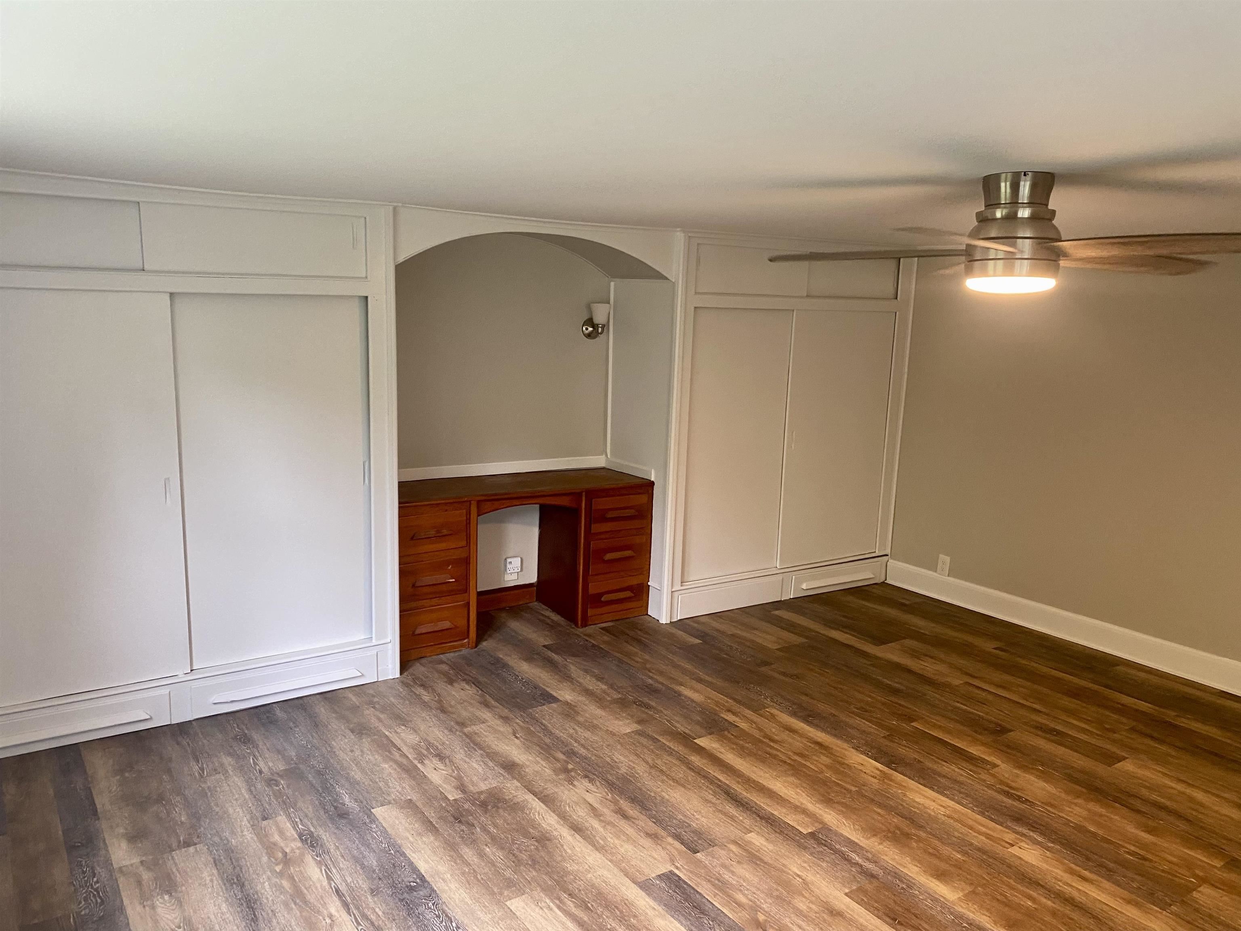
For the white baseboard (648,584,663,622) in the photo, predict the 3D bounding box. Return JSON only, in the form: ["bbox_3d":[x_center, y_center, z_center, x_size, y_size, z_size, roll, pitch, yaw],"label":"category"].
[{"bbox_3d":[0.205,0.759,5.157,0.019,0.184,0.140,-5,12,-35],"label":"white baseboard"}]

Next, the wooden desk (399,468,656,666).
[{"bbox_3d":[-0.614,0.474,4.964,1.531,0.755,0.549,-4,11,-33],"label":"wooden desk"}]

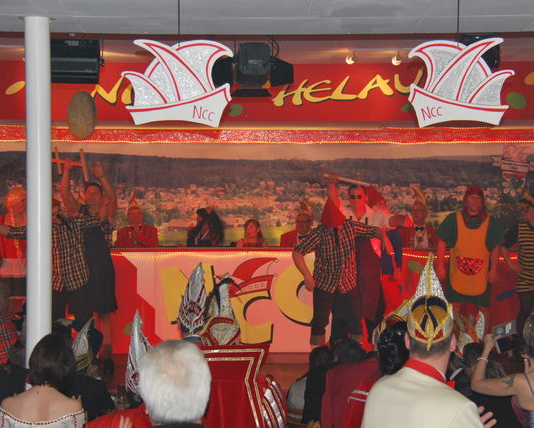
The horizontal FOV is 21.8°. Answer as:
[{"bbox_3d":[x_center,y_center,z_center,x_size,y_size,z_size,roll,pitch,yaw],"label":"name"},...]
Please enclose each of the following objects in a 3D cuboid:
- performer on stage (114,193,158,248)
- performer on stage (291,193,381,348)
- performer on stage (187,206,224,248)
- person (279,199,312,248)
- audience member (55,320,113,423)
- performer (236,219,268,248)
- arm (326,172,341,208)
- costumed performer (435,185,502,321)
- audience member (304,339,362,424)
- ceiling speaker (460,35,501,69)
[{"bbox_3d":[-1.472,0.483,15.600,0.520,1.426,0.550,0,-2,-3],"label":"performer on stage"},{"bbox_3d":[0.734,0.684,14.375,0.900,1.690,0.450,0,-2,0],"label":"performer on stage"},{"bbox_3d":[-0.716,0.562,16.181,0.600,1.300,0.520,2,-2,-45],"label":"performer on stage"},{"bbox_3d":[0.399,0.486,15.600,0.520,1.320,0.600,0,-2,-3],"label":"person"},{"bbox_3d":[-1.083,1.350,8.278,0.550,1.450,0.650,-1,-2,21],"label":"audience member"},{"bbox_3d":[-0.179,0.658,16.182,0.500,1.200,0.600,-1,-2,14],"label":"performer"},{"bbox_3d":[0.705,-0.235,14.500,0.170,0.400,0.180,0,-2,-2],"label":"arm"},{"bbox_3d":[2.108,0.627,14.473,0.700,1.830,0.420,0,-2,6],"label":"costumed performer"},{"bbox_3d":[0.390,1.376,8.081,0.550,1.300,0.650,0,-2,6],"label":"audience member"},{"bbox_3d":[2.082,-1.592,13.600,0.390,0.340,0.320,0,-2,-2],"label":"ceiling speaker"}]

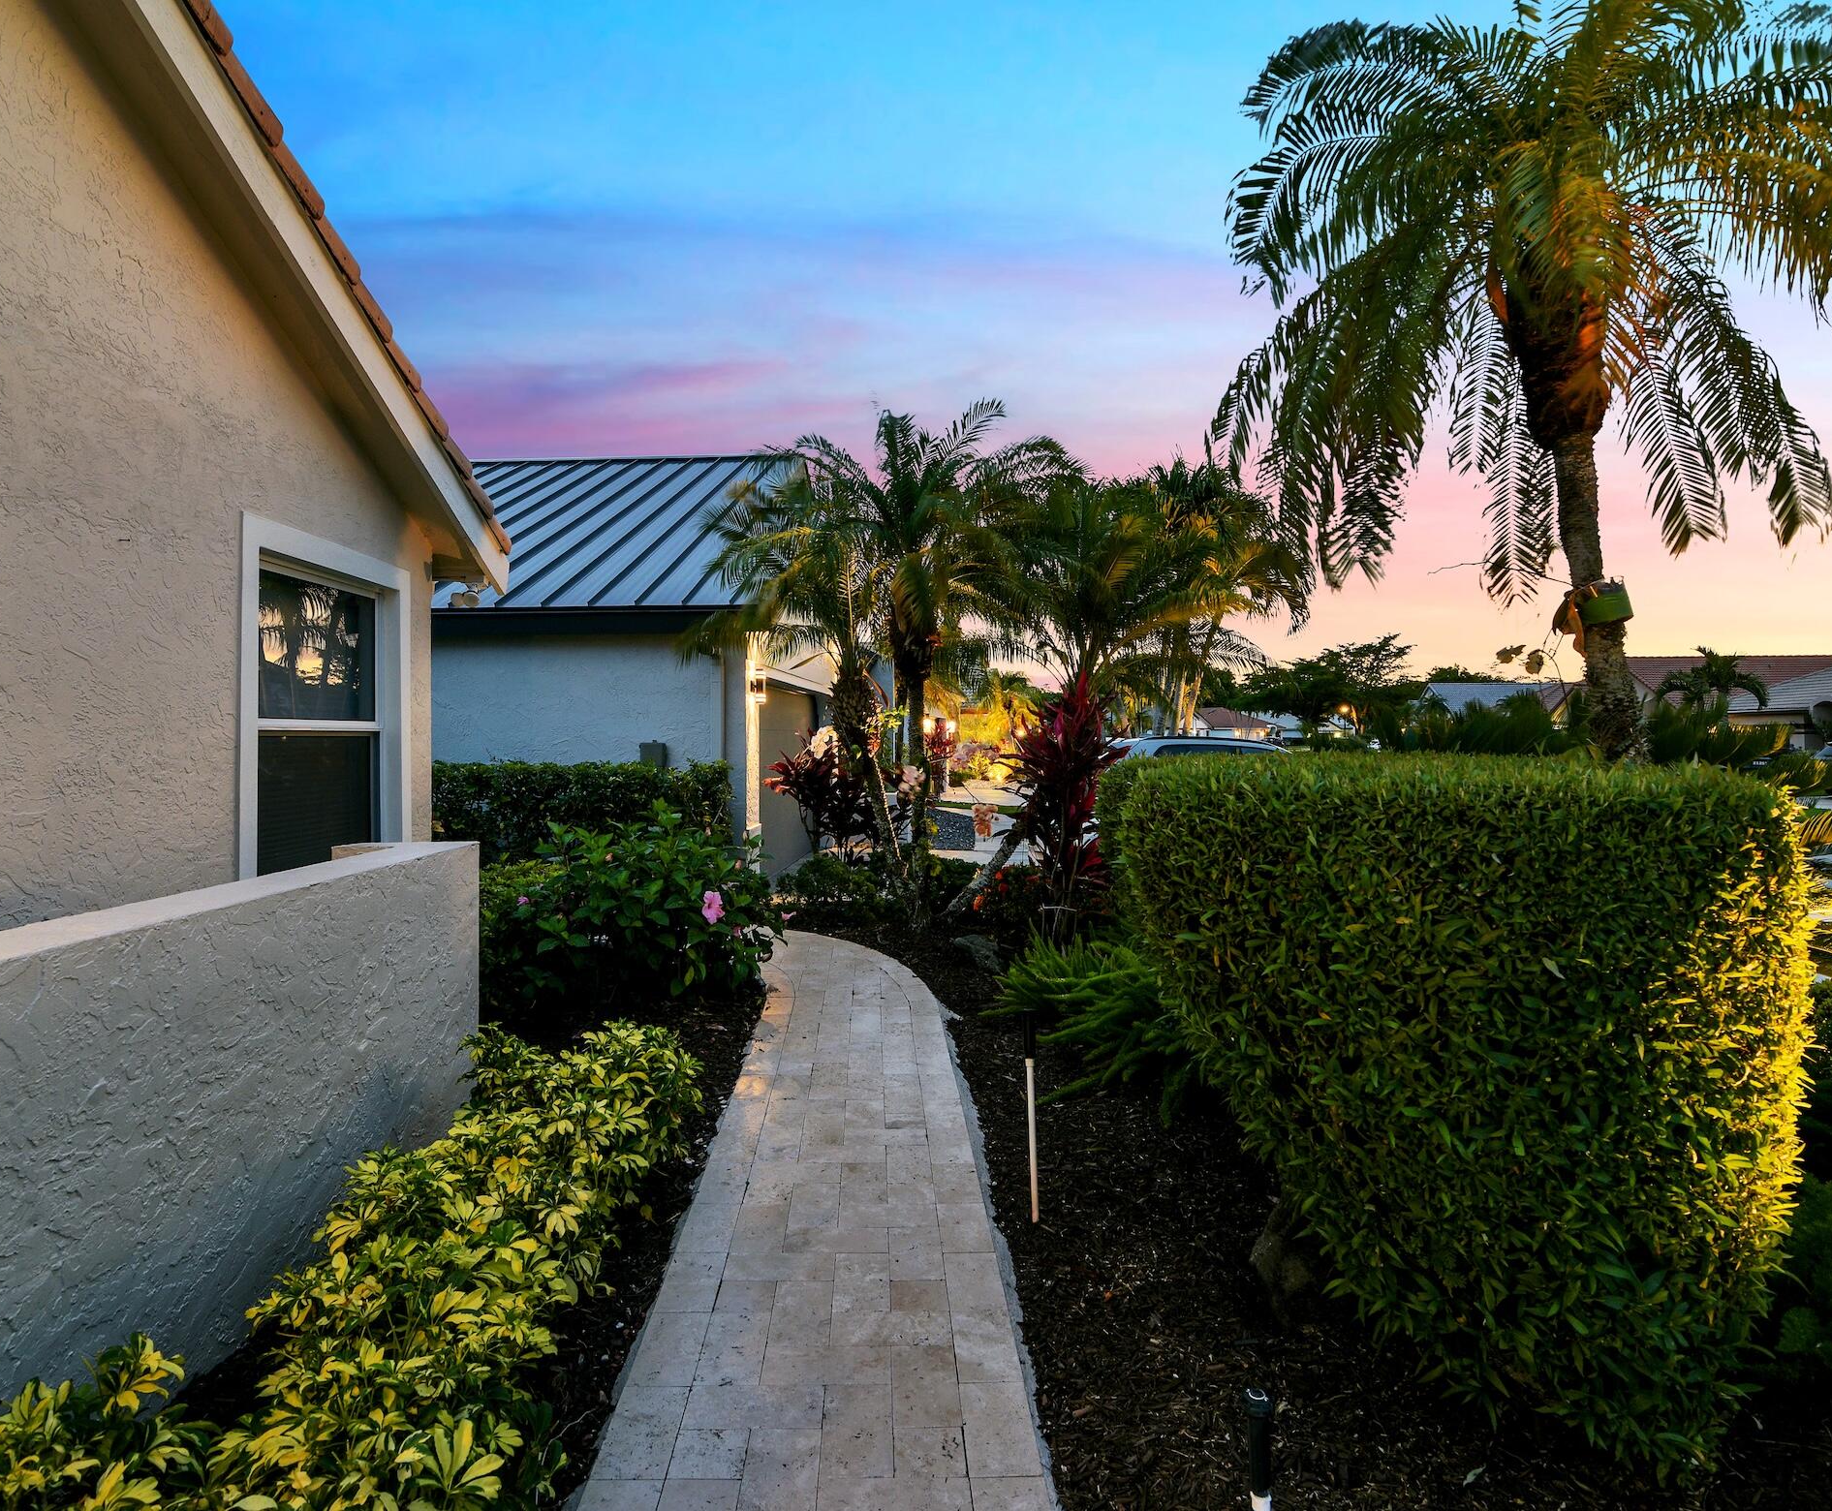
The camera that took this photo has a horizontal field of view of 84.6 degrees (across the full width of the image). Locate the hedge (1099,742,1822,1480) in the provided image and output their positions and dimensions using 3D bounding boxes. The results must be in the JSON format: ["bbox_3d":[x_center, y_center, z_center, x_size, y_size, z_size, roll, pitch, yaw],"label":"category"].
[{"bbox_3d":[1.270,0.765,2.850,1.450,1.420,1.250,0,0,12],"label":"hedge"}]

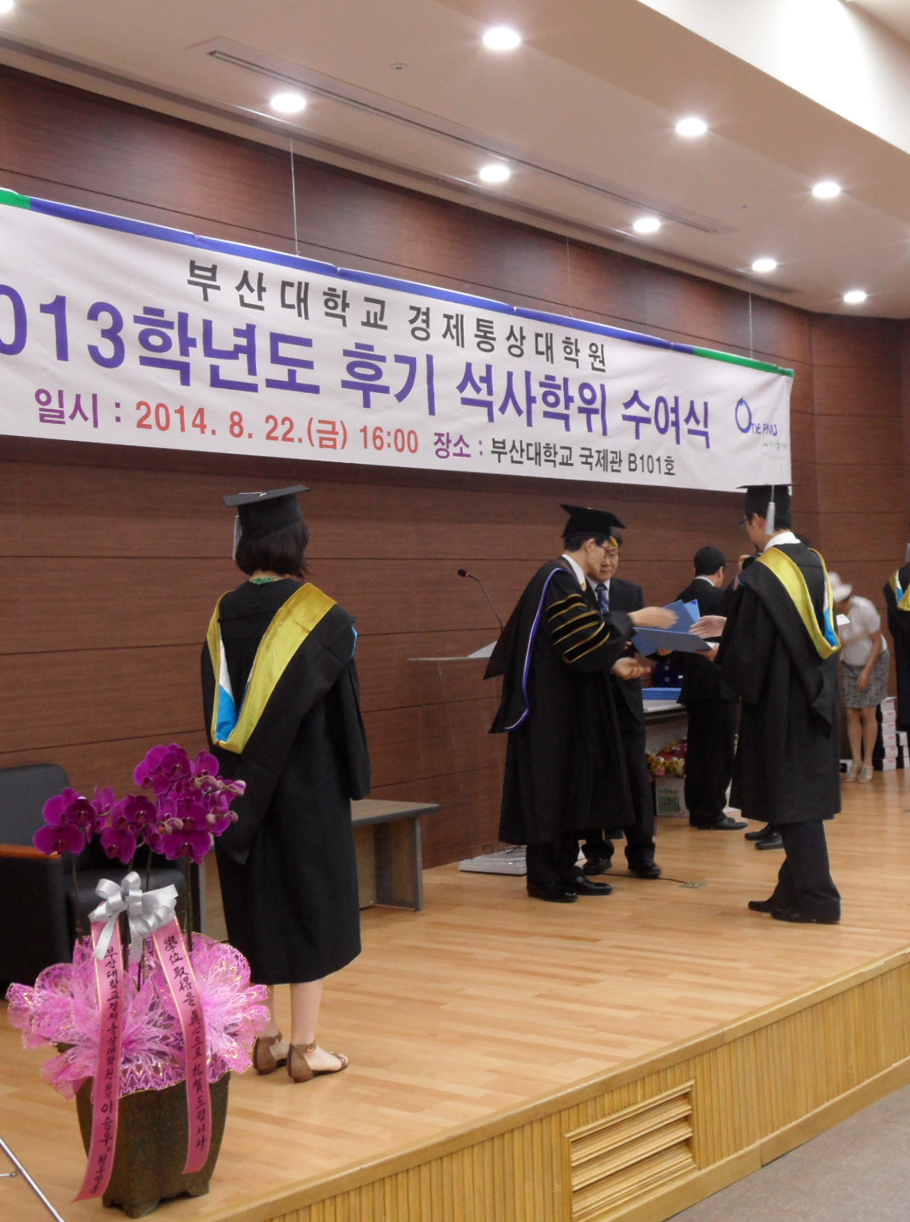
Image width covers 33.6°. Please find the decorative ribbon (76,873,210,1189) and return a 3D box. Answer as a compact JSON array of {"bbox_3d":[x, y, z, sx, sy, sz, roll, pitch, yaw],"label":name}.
[{"bbox_3d":[-0.683,0.919,3.300,0.270,0.690,0.160,-2,0,-18],"label":"decorative ribbon"}]

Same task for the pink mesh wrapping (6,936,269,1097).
[{"bbox_3d":[-0.698,0.891,3.310,0.570,0.300,0.490,-2,0,-12],"label":"pink mesh wrapping"}]

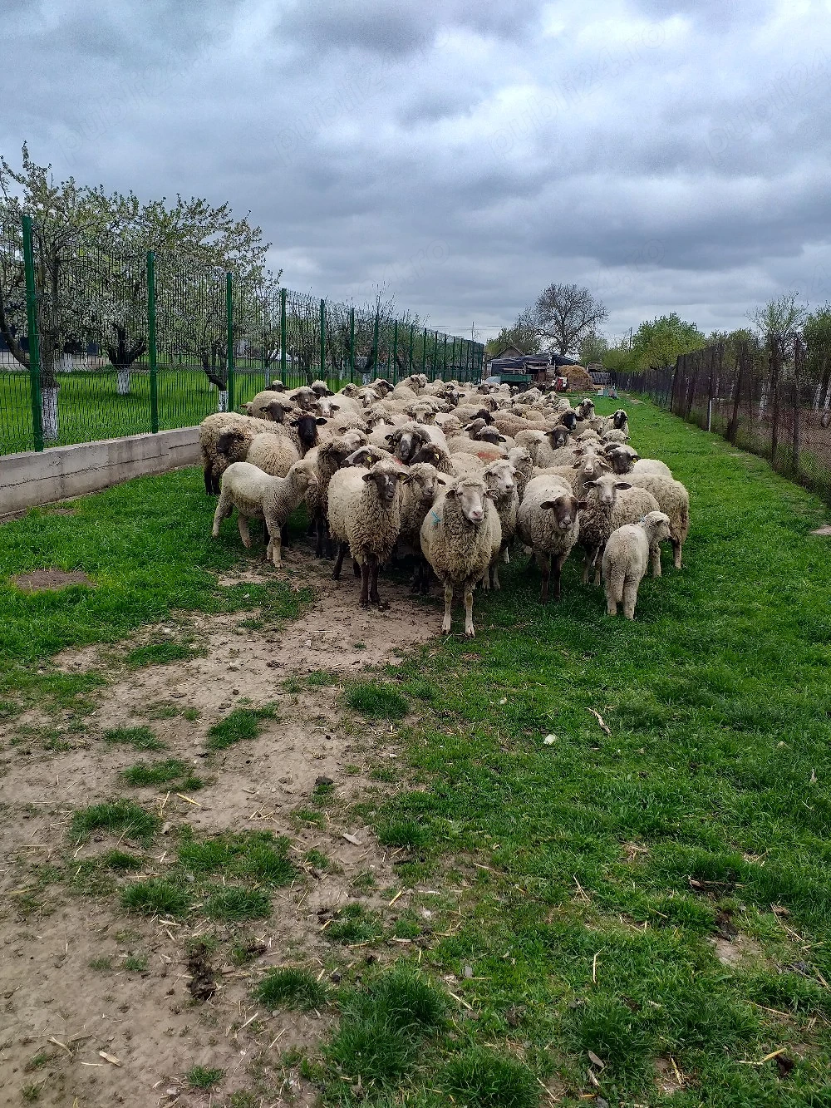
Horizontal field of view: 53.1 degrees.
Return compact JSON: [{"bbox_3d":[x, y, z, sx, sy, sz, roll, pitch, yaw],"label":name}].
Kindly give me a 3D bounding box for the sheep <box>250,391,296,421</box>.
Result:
[{"bbox_3d":[-1.409,-1.231,8.635,0.440,0.820,1.000,-3,13,-17],"label":"sheep"}]

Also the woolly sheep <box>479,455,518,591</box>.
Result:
[{"bbox_3d":[0.572,-0.245,5.470,0.400,0.820,1.000,5,13,11],"label":"woolly sheep"}]

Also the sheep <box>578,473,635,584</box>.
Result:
[{"bbox_3d":[1.488,-0.249,6.134,0.420,0.790,1.060,8,14,27],"label":"sheep"}]

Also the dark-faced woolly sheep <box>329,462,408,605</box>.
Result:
[{"bbox_3d":[-0.311,-0.174,5.137,0.430,0.850,0.980,-2,12,-14],"label":"dark-faced woolly sheep"}]

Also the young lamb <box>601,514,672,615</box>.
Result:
[{"bbox_3d":[1.460,0.018,5.374,0.300,0.600,0.870,8,14,27],"label":"young lamb"}]

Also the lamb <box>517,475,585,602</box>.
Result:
[{"bbox_3d":[0.882,-0.135,5.631,0.430,0.770,1.000,1,12,-3],"label":"lamb"}]

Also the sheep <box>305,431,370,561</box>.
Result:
[{"bbox_3d":[-0.727,-0.464,6.613,0.460,0.880,1.100,-2,13,-16],"label":"sheep"}]

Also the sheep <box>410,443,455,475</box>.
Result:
[{"bbox_3d":[0.306,-0.430,6.737,0.450,0.840,1.000,9,14,33],"label":"sheep"}]

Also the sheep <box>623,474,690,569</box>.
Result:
[{"bbox_3d":[1.610,-0.321,6.497,1.080,0.780,0.420,4,13,11],"label":"sheep"}]

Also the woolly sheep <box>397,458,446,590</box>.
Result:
[{"bbox_3d":[0.105,-0.219,5.478,0.450,0.840,1.000,4,12,12],"label":"woolly sheep"}]

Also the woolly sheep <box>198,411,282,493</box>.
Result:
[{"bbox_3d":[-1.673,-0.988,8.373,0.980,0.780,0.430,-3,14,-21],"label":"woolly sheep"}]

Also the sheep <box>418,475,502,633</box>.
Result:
[{"bbox_3d":[0.258,-0.033,4.735,0.460,0.860,0.980,2,12,3],"label":"sheep"}]

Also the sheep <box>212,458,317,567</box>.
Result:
[{"bbox_3d":[-1.181,-0.350,6.415,0.920,0.720,0.280,12,16,39],"label":"sheep"}]

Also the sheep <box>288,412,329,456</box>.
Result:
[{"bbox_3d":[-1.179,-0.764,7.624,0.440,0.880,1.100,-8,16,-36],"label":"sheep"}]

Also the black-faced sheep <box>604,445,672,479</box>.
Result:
[{"bbox_3d":[1.945,-0.511,7.251,0.420,0.840,1.080,10,15,33],"label":"black-faced sheep"}]

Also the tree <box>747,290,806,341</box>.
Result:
[{"bbox_3d":[10.423,-5.679,24.000,1.900,3.800,1.900,1,12,0],"label":"tree"}]

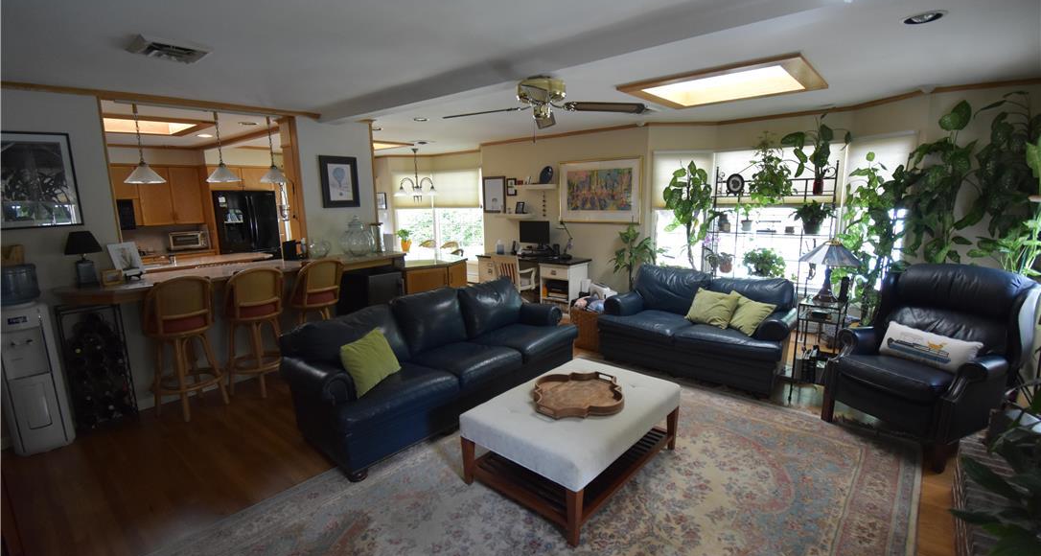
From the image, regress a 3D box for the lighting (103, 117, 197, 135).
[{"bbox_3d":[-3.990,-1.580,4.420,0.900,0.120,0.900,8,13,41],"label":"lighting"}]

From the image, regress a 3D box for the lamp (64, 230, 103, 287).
[{"bbox_3d":[-3.000,-0.131,2.985,0.180,0.385,0.180,7,13,38],"label":"lamp"}]

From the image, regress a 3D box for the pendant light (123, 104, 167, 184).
[{"bbox_3d":[-2.942,-1.030,3.341,0.275,0.600,0.275,7,13,38],"label":"pendant light"}]

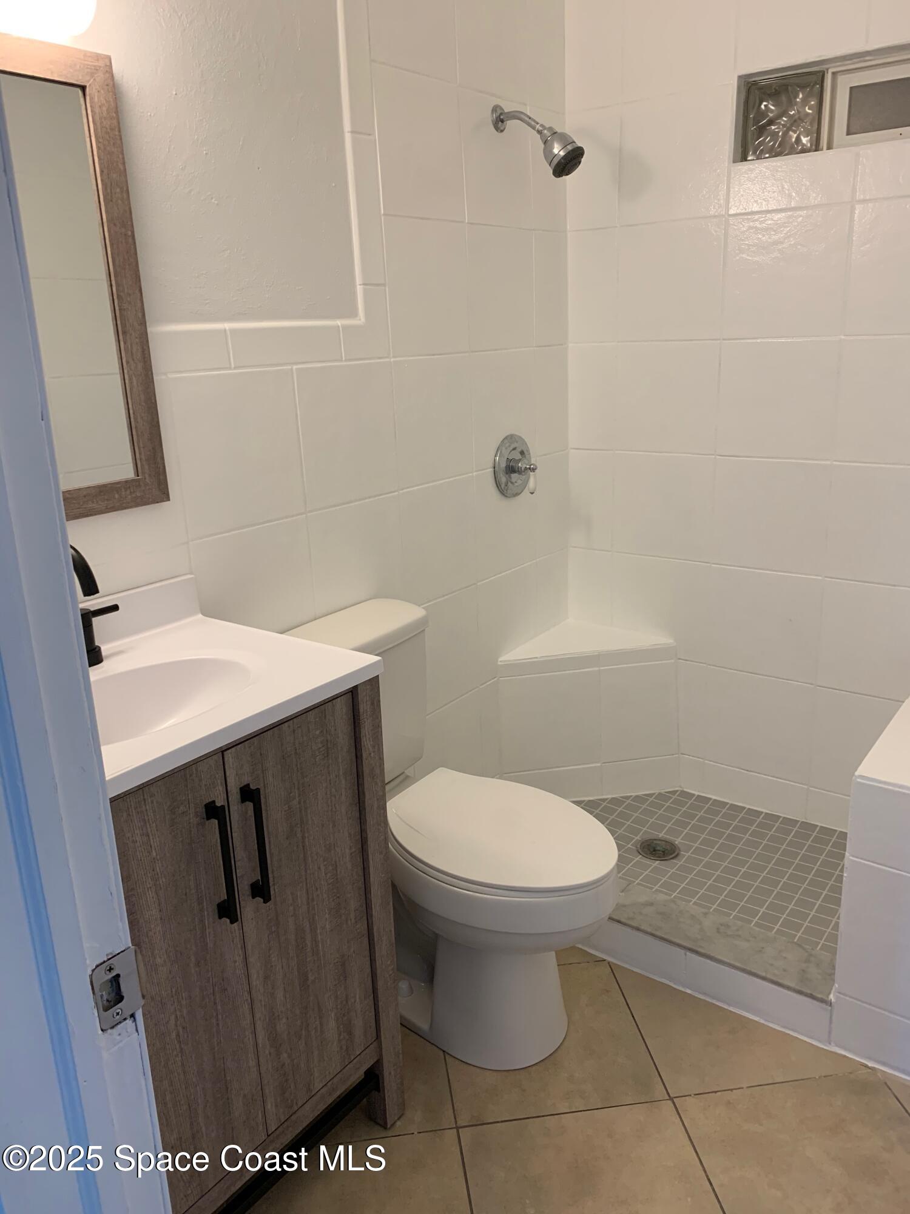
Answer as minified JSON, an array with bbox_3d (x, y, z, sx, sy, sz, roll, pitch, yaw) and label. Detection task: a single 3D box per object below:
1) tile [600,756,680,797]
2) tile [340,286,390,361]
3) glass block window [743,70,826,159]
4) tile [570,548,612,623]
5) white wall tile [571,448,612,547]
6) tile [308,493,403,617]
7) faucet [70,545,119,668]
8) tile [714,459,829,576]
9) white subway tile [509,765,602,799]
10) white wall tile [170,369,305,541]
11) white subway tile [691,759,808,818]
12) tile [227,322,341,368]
[{"bbox_3d":[0.576,0.522,2.824,0.249,0.114,0.010,-5,17,-8],"label":"tile"},{"bbox_3d":[-0.197,-0.611,1.966,0.010,0.154,0.146,10,21,36],"label":"tile"},{"bbox_3d":[0.812,-1.185,2.209,0.195,0.187,0.080,10,21,36],"label":"glass block window"},{"bbox_3d":[0.432,-0.064,2.860,0.157,0.237,0.010,10,21,36],"label":"tile"},{"bbox_3d":[0.415,-0.320,2.749,0.153,0.300,0.010,10,21,36],"label":"white wall tile"},{"bbox_3d":[-0.220,-0.091,2.098,0.010,0.300,0.297,10,21,36],"label":"tile"},{"bbox_3d":[-0.589,0.006,1.407,0.150,0.225,0.200,10,21,36],"label":"faucet"},{"bbox_3d":[0.845,-0.243,2.447,0.305,0.302,0.010,11,21,37],"label":"tile"},{"bbox_3d":[0.292,0.544,2.778,0.316,0.111,0.010,-5,17,-9],"label":"white subway tile"},{"bbox_3d":[-0.418,-0.306,1.791,0.010,0.302,0.298,10,21,36],"label":"white wall tile"},{"bbox_3d":[0.876,0.545,2.671,0.304,0.133,0.010,10,21,36],"label":"white subway tile"},{"bbox_3d":[-0.337,-0.529,1.837,0.011,0.072,0.299,10,21,36],"label":"tile"}]

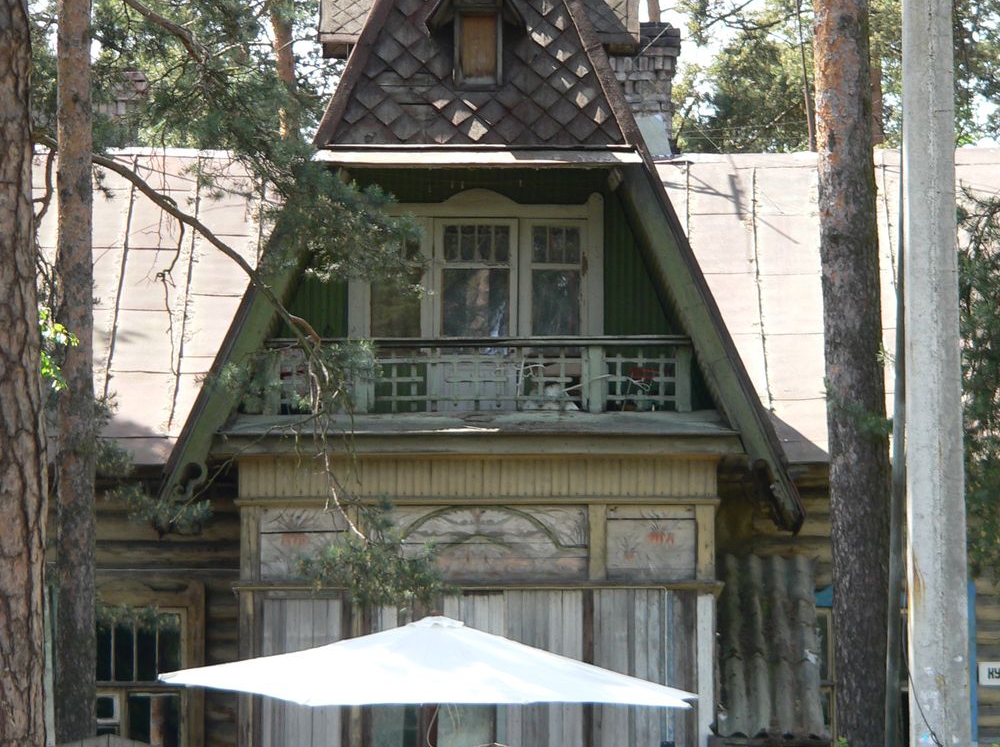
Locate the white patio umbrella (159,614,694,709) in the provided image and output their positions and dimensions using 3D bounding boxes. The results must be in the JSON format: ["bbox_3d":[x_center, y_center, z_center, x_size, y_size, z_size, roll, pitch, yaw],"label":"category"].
[{"bbox_3d":[-0.386,2.480,33.400,2.900,2.450,2.900,0,-4,0],"label":"white patio umbrella"}]

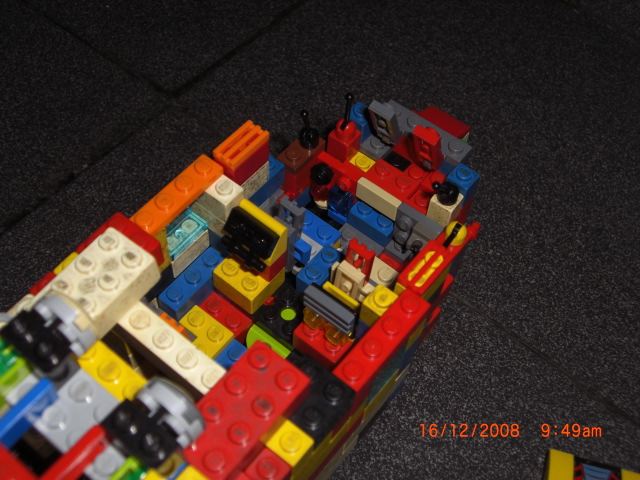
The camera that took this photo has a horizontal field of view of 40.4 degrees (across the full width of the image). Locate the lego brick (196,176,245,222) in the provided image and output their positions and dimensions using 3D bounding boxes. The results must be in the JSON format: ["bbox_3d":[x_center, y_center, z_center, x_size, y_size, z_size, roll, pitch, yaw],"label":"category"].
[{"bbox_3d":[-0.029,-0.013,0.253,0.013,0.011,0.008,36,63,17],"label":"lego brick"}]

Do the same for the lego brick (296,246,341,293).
[{"bbox_3d":[0.001,0.009,0.272,0.008,0.011,0.016,35,63,17],"label":"lego brick"}]

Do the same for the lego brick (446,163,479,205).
[{"bbox_3d":[0.044,-0.017,0.273,0.008,0.011,0.008,35,63,17],"label":"lego brick"}]

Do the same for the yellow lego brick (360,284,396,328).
[{"bbox_3d":[0.017,0.019,0.235,0.008,0.011,0.008,34,61,19],"label":"yellow lego brick"}]

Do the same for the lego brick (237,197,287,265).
[{"bbox_3d":[-0.018,-0.002,0.254,0.016,0.013,0.008,35,63,17],"label":"lego brick"}]

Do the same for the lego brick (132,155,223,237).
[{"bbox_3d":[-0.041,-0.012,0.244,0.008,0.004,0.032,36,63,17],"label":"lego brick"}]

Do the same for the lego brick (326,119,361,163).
[{"bbox_3d":[0.008,-0.033,0.280,0.008,0.015,0.008,35,63,17],"label":"lego brick"}]

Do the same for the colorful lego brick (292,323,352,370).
[{"bbox_3d":[0.001,0.031,0.259,0.016,0.011,0.008,35,63,17],"label":"colorful lego brick"}]

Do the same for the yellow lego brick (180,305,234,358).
[{"bbox_3d":[-0.037,0.030,0.265,0.016,0.005,0.016,35,63,17],"label":"yellow lego brick"}]

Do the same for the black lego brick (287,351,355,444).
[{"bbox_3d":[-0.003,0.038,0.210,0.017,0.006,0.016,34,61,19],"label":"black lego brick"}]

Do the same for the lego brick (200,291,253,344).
[{"bbox_3d":[-0.030,0.026,0.276,0.016,0.011,0.008,36,63,17],"label":"lego brick"}]

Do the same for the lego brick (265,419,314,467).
[{"bbox_3d":[-0.007,0.049,0.203,0.008,0.011,0.008,36,63,17],"label":"lego brick"}]

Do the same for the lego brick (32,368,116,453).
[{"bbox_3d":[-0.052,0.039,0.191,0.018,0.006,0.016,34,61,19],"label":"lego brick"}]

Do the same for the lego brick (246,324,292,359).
[{"bbox_3d":[-0.015,0.030,0.235,0.013,0.008,0.007,34,61,19],"label":"lego brick"}]

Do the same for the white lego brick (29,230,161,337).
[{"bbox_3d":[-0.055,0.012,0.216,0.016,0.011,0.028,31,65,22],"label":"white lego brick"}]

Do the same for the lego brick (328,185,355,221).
[{"bbox_3d":[0.008,-0.013,0.292,0.008,0.010,0.008,35,63,17],"label":"lego brick"}]

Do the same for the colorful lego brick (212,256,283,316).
[{"bbox_3d":[-0.022,0.011,0.270,0.016,0.011,0.016,36,63,17],"label":"colorful lego brick"}]

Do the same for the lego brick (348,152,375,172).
[{"bbox_3d":[0.014,-0.023,0.282,0.008,0.007,0.008,34,61,19],"label":"lego brick"}]

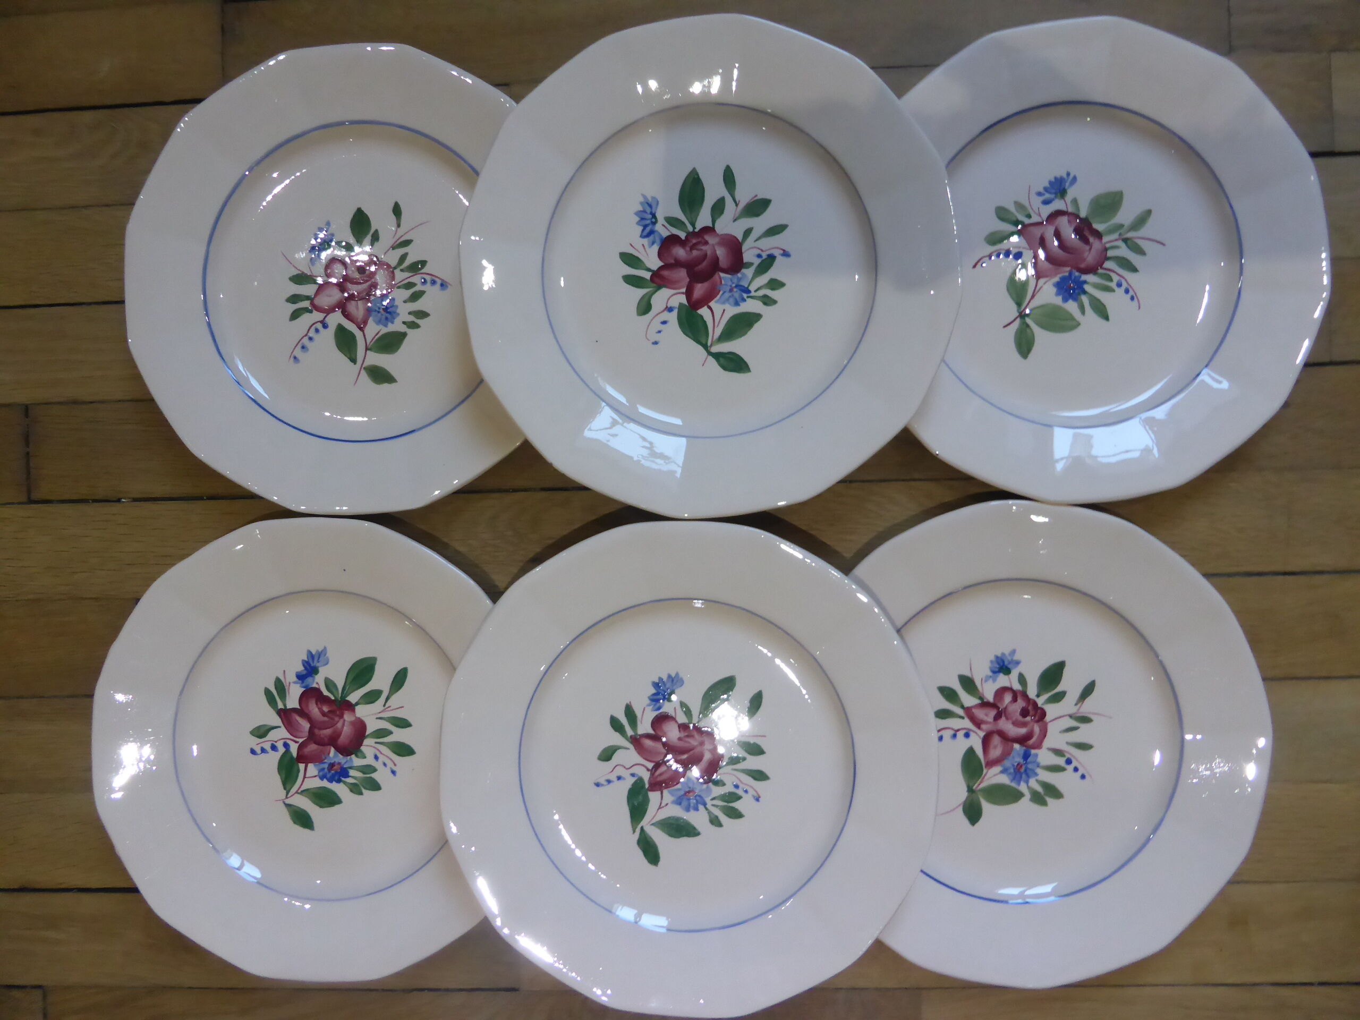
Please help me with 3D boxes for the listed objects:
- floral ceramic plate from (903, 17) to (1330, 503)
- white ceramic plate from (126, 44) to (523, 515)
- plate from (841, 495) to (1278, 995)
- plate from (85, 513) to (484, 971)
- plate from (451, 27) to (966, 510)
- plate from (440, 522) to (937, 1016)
[{"bbox_3d":[0.199,-0.123,0.499,0.242,0.025,0.242,0,90,3],"label":"floral ceramic plate"},{"bbox_3d":[-0.166,-0.117,0.511,0.242,0.025,0.242,0,90,3],"label":"white ceramic plate"},{"bbox_3d":[0.168,0.115,0.495,0.242,0.025,0.242,0,90,3],"label":"plate"},{"bbox_3d":[-0.187,0.123,0.517,0.242,0.025,0.242,0,90,3],"label":"plate"},{"bbox_3d":[0.014,-0.117,0.482,0.242,0.025,0.242,0,90,3],"label":"plate"},{"bbox_3d":[0.003,0.124,0.483,0.242,0.025,0.242,0,90,3],"label":"plate"}]

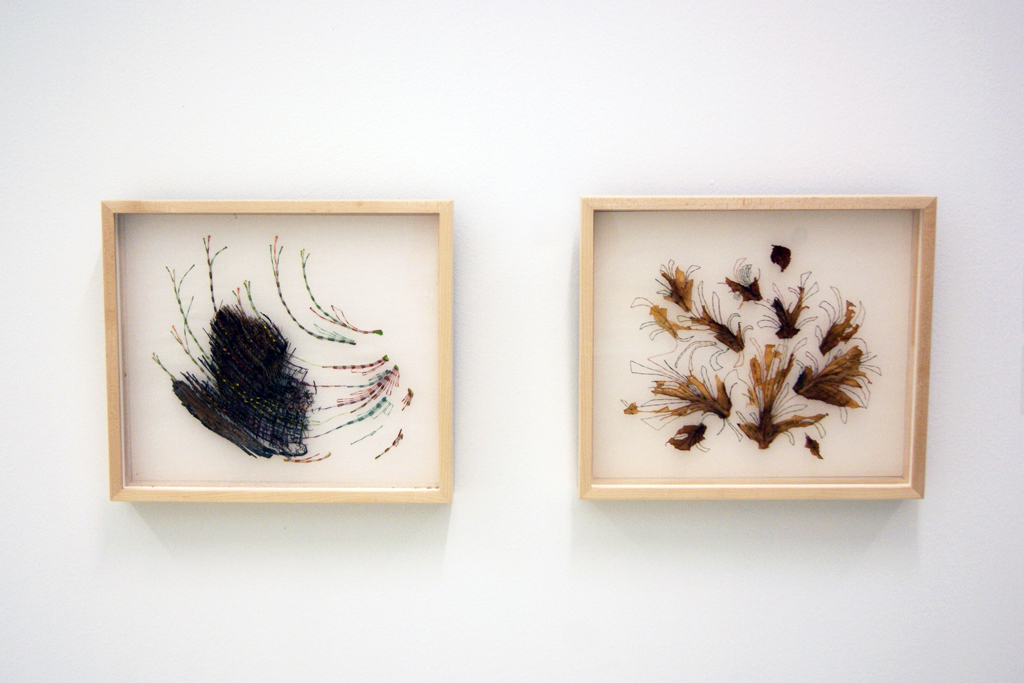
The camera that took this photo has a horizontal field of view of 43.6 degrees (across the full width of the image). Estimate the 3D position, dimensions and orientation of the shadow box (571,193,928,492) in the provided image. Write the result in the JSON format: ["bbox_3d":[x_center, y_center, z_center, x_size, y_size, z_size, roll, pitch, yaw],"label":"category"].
[{"bbox_3d":[0.286,0.009,1.526,0.410,0.358,0.043,0,7,1],"label":"shadow box"}]

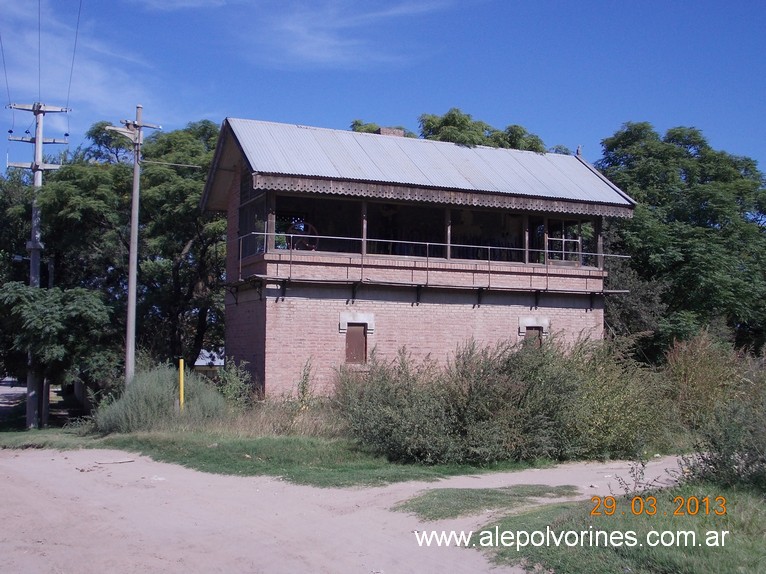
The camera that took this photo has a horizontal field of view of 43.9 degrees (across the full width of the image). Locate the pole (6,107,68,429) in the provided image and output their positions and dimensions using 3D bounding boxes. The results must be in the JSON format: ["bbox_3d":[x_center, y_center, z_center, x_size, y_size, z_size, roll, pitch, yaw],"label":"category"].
[{"bbox_3d":[-8.126,-0.566,22.293,1.472,7.653,0.350,1,-5,-13],"label":"pole"}]

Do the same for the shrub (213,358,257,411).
[{"bbox_3d":[-3.240,2.141,20.757,0.980,1.159,0.950,1,-4,-9],"label":"shrub"}]

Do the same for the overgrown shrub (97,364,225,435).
[{"bbox_3d":[-4.403,2.161,18.743,2.600,1.264,2.100,1,-5,-13],"label":"overgrown shrub"}]

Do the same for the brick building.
[{"bbox_3d":[0.851,-0.371,24.691,10.190,7.130,4.923,2,-5,-24],"label":"brick building"}]

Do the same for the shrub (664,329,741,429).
[{"bbox_3d":[6.305,1.847,18.772,1.500,2.052,1.400,-1,-5,18],"label":"shrub"}]

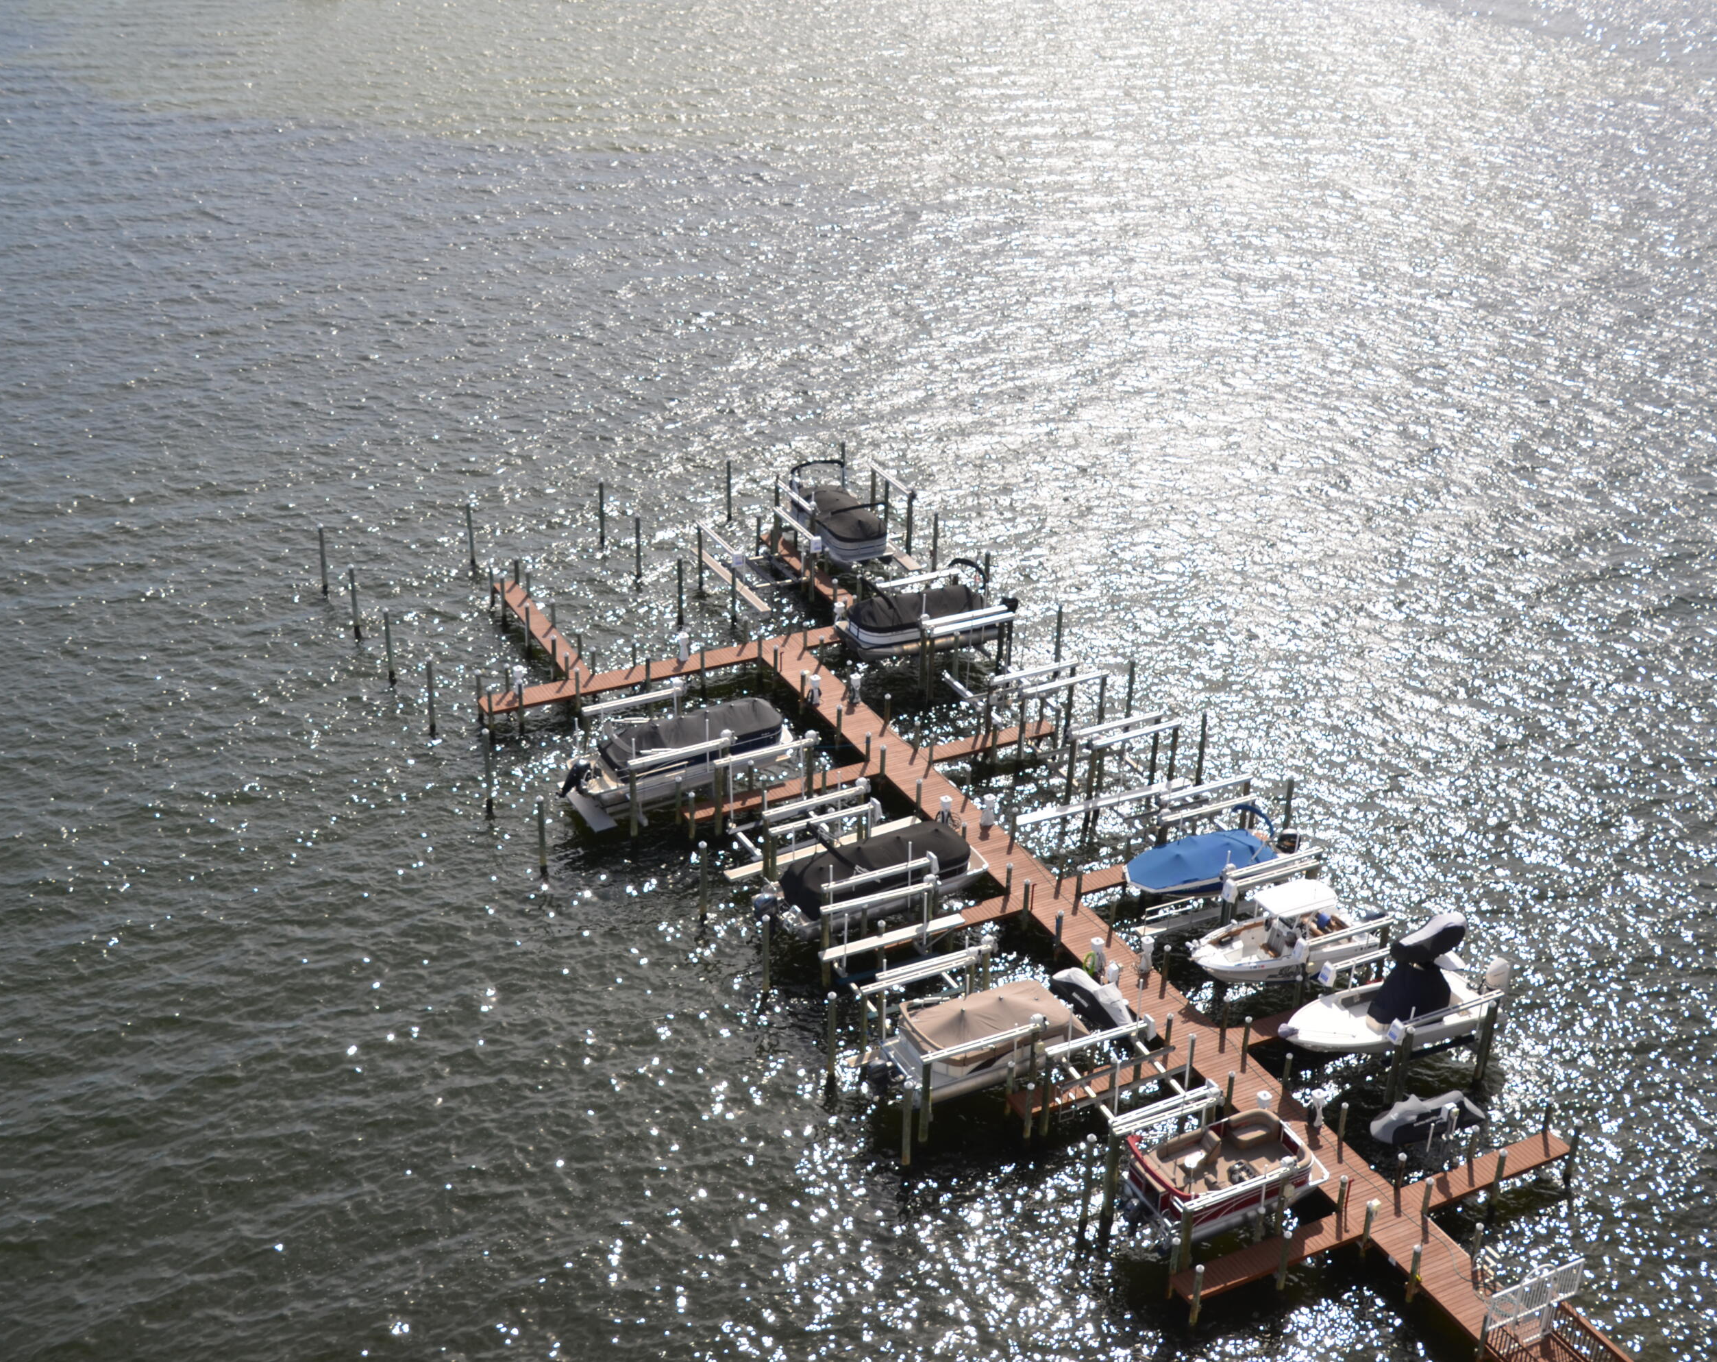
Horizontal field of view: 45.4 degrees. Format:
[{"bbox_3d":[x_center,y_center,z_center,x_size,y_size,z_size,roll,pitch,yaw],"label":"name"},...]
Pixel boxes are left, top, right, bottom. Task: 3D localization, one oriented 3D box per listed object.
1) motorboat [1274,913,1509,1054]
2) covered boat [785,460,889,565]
[{"bbox_3d":[15.090,9.015,58.101,7.800,3.350,2.500,-11,29,-22],"label":"motorboat"},{"bbox_3d":[-0.856,-7.596,92.038,2.500,3.100,7.000,-9,29,-19],"label":"covered boat"}]

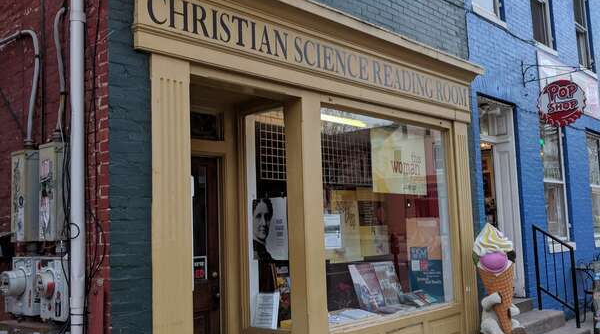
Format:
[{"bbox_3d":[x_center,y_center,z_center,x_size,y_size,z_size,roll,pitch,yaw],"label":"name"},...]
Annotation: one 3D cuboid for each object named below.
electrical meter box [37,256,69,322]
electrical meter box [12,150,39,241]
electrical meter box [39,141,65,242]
[{"bbox_3d":[-1.443,0.719,3.560,0.300,0.360,0.220,-7,-8,41],"label":"electrical meter box"},{"bbox_3d":[-1.776,0.191,3.946,0.200,0.590,0.140,-7,-8,41],"label":"electrical meter box"},{"bbox_3d":[-1.479,0.157,3.684,0.205,0.585,0.140,-7,-8,41],"label":"electrical meter box"}]

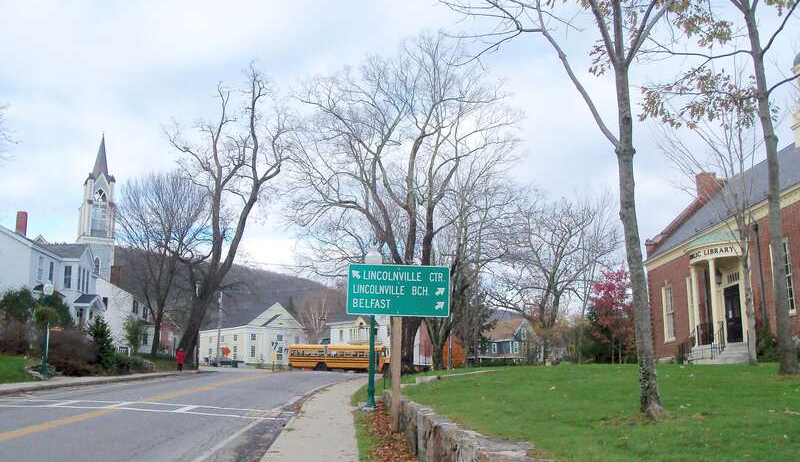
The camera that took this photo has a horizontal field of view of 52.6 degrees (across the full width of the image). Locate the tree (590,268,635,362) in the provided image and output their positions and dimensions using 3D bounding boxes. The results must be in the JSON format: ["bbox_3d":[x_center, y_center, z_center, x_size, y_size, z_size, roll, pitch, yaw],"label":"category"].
[{"bbox_3d":[15.248,6.076,57.770,3.286,6.686,3.300,0,-9,0],"label":"tree"}]

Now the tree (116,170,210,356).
[{"bbox_3d":[-18.241,2.337,62.391,7.246,14.509,7.000,0,-9,0],"label":"tree"}]

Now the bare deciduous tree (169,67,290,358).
[{"bbox_3d":[-13.704,-1.440,65.017,9.796,24.475,8.800,0,-9,0],"label":"bare deciduous tree"}]

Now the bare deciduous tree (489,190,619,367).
[{"bbox_3d":[12.301,3.596,65.249,10.646,13.842,9.800,0,-9,0],"label":"bare deciduous tree"}]

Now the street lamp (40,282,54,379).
[{"bbox_3d":[-15.144,4.255,34.753,0.550,4.180,0.500,0,-9,0],"label":"street lamp"}]

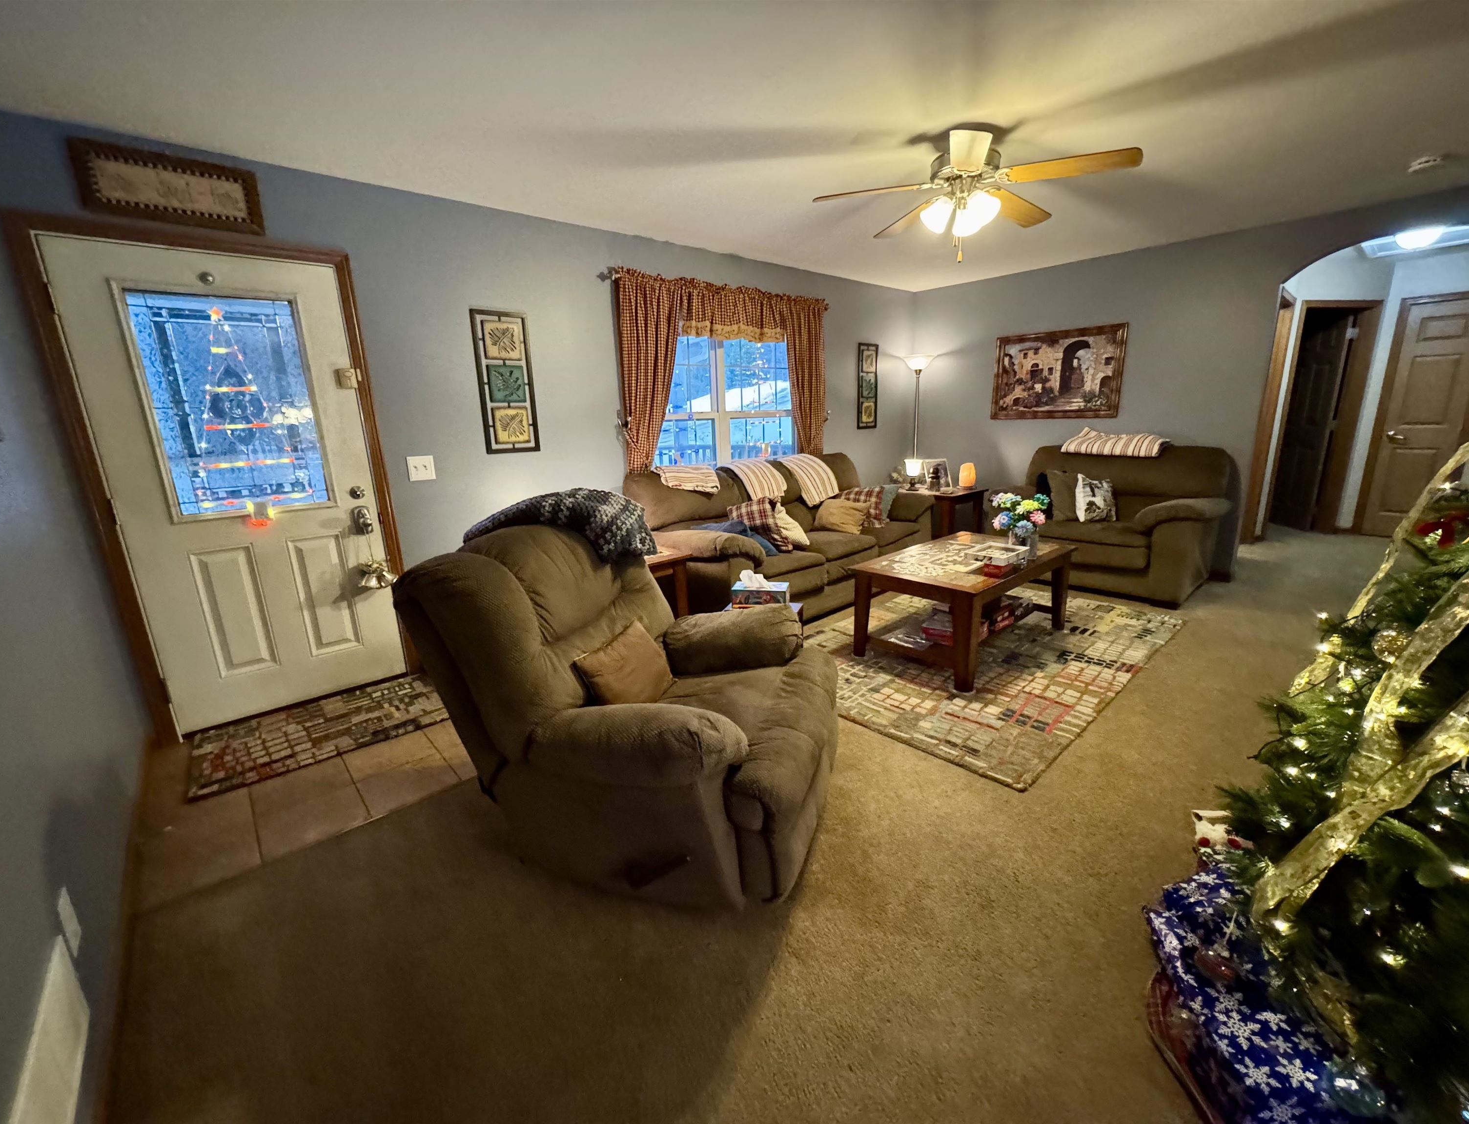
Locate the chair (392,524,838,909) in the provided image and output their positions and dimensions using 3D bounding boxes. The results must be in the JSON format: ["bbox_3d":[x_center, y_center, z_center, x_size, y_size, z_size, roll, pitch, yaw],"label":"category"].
[{"bbox_3d":[-0.264,0.359,1.973,1.130,1.000,0.960,2,14,18],"label":"chair"}]

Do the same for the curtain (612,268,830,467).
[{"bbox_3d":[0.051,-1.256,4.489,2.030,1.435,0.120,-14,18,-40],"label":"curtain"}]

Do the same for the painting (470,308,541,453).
[{"bbox_3d":[-1.268,-0.999,3.389,0.312,0.762,0.030,-14,18,-40],"label":"painting"}]

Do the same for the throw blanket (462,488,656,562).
[{"bbox_3d":[-0.577,-0.096,2.179,0.360,0.330,0.780,3,15,18],"label":"throw blanket"}]

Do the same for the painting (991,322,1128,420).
[{"bbox_3d":[2.735,-1.600,5.199,0.040,0.730,1.040,-14,18,-41],"label":"painting"}]

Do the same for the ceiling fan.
[{"bbox_3d":[0.995,-1.577,2.662,1.280,0.501,1.280,-14,18,-40],"label":"ceiling fan"}]

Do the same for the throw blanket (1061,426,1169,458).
[{"bbox_3d":[2.933,-0.926,4.665,0.330,0.190,0.670,-14,18,-41],"label":"throw blanket"}]

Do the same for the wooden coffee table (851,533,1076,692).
[{"bbox_3d":[1.301,0.215,3.441,1.230,0.485,0.700,-14,18,-41],"label":"wooden coffee table"}]

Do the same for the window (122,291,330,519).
[{"bbox_3d":[-2.161,-0.678,2.644,0.538,0.899,0.040,-14,18,-40],"label":"window"}]

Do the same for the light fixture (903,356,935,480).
[{"bbox_3d":[1.785,-1.101,6.028,0.310,1.800,0.310,-14,18,-41],"label":"light fixture"}]

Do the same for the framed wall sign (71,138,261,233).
[{"bbox_3d":[-2.228,-1.487,2.415,0.545,0.240,0.030,-14,18,-41],"label":"framed wall sign"}]

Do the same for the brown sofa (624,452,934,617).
[{"bbox_3d":[0.486,-0.235,4.382,2.340,0.970,0.970,-15,18,-42],"label":"brown sofa"}]

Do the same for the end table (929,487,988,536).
[{"bbox_3d":[1.867,-0.365,5.585,0.560,0.576,0.670,-14,18,-41],"label":"end table"}]

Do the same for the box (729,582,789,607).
[{"bbox_3d":[0.114,0.143,2.569,0.227,0.078,0.125,0,14,10],"label":"box"}]

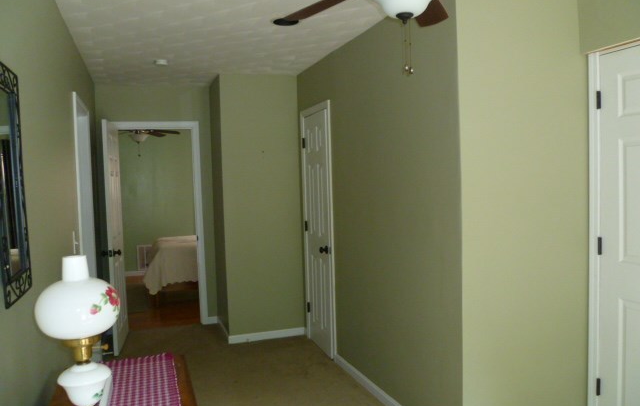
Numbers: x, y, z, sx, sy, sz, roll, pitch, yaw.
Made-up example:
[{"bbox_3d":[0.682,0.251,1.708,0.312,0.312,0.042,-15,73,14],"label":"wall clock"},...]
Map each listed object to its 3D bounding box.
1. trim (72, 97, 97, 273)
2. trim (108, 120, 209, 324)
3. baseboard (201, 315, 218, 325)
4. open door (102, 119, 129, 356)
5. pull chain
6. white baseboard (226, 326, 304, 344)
[{"bbox_3d":[-1.751,0.305,3.820,0.130,2.100,1.120,-3,3,-19],"label":"trim"},{"bbox_3d":[-1.602,0.234,5.190,0.860,2.100,0.130,-3,3,-19],"label":"trim"},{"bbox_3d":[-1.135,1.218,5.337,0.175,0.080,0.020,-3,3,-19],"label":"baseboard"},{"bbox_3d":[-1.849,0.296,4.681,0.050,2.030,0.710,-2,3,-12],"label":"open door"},{"bbox_3d":[0.321,-0.565,1.880,0.040,0.205,0.030,-1,3,10],"label":"pull chain"},{"bbox_3d":[-0.485,1.230,4.807,0.730,0.080,0.020,-3,3,-19],"label":"white baseboard"}]

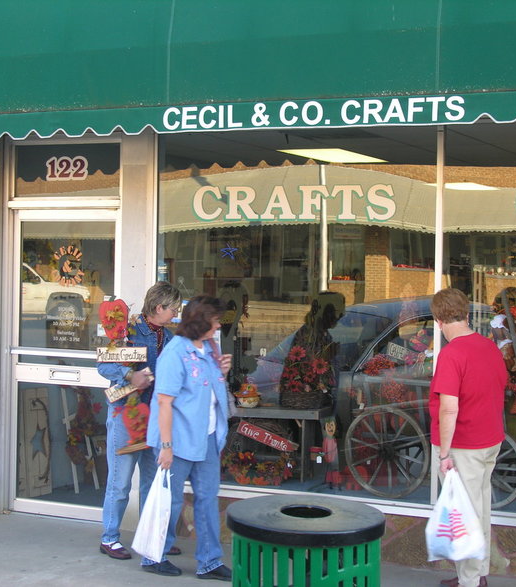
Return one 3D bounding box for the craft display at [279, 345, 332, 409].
[{"bbox_3d":[0.327,0.552,8.919,0.360,0.420,0.270,1,1,18],"label":"craft display"}]

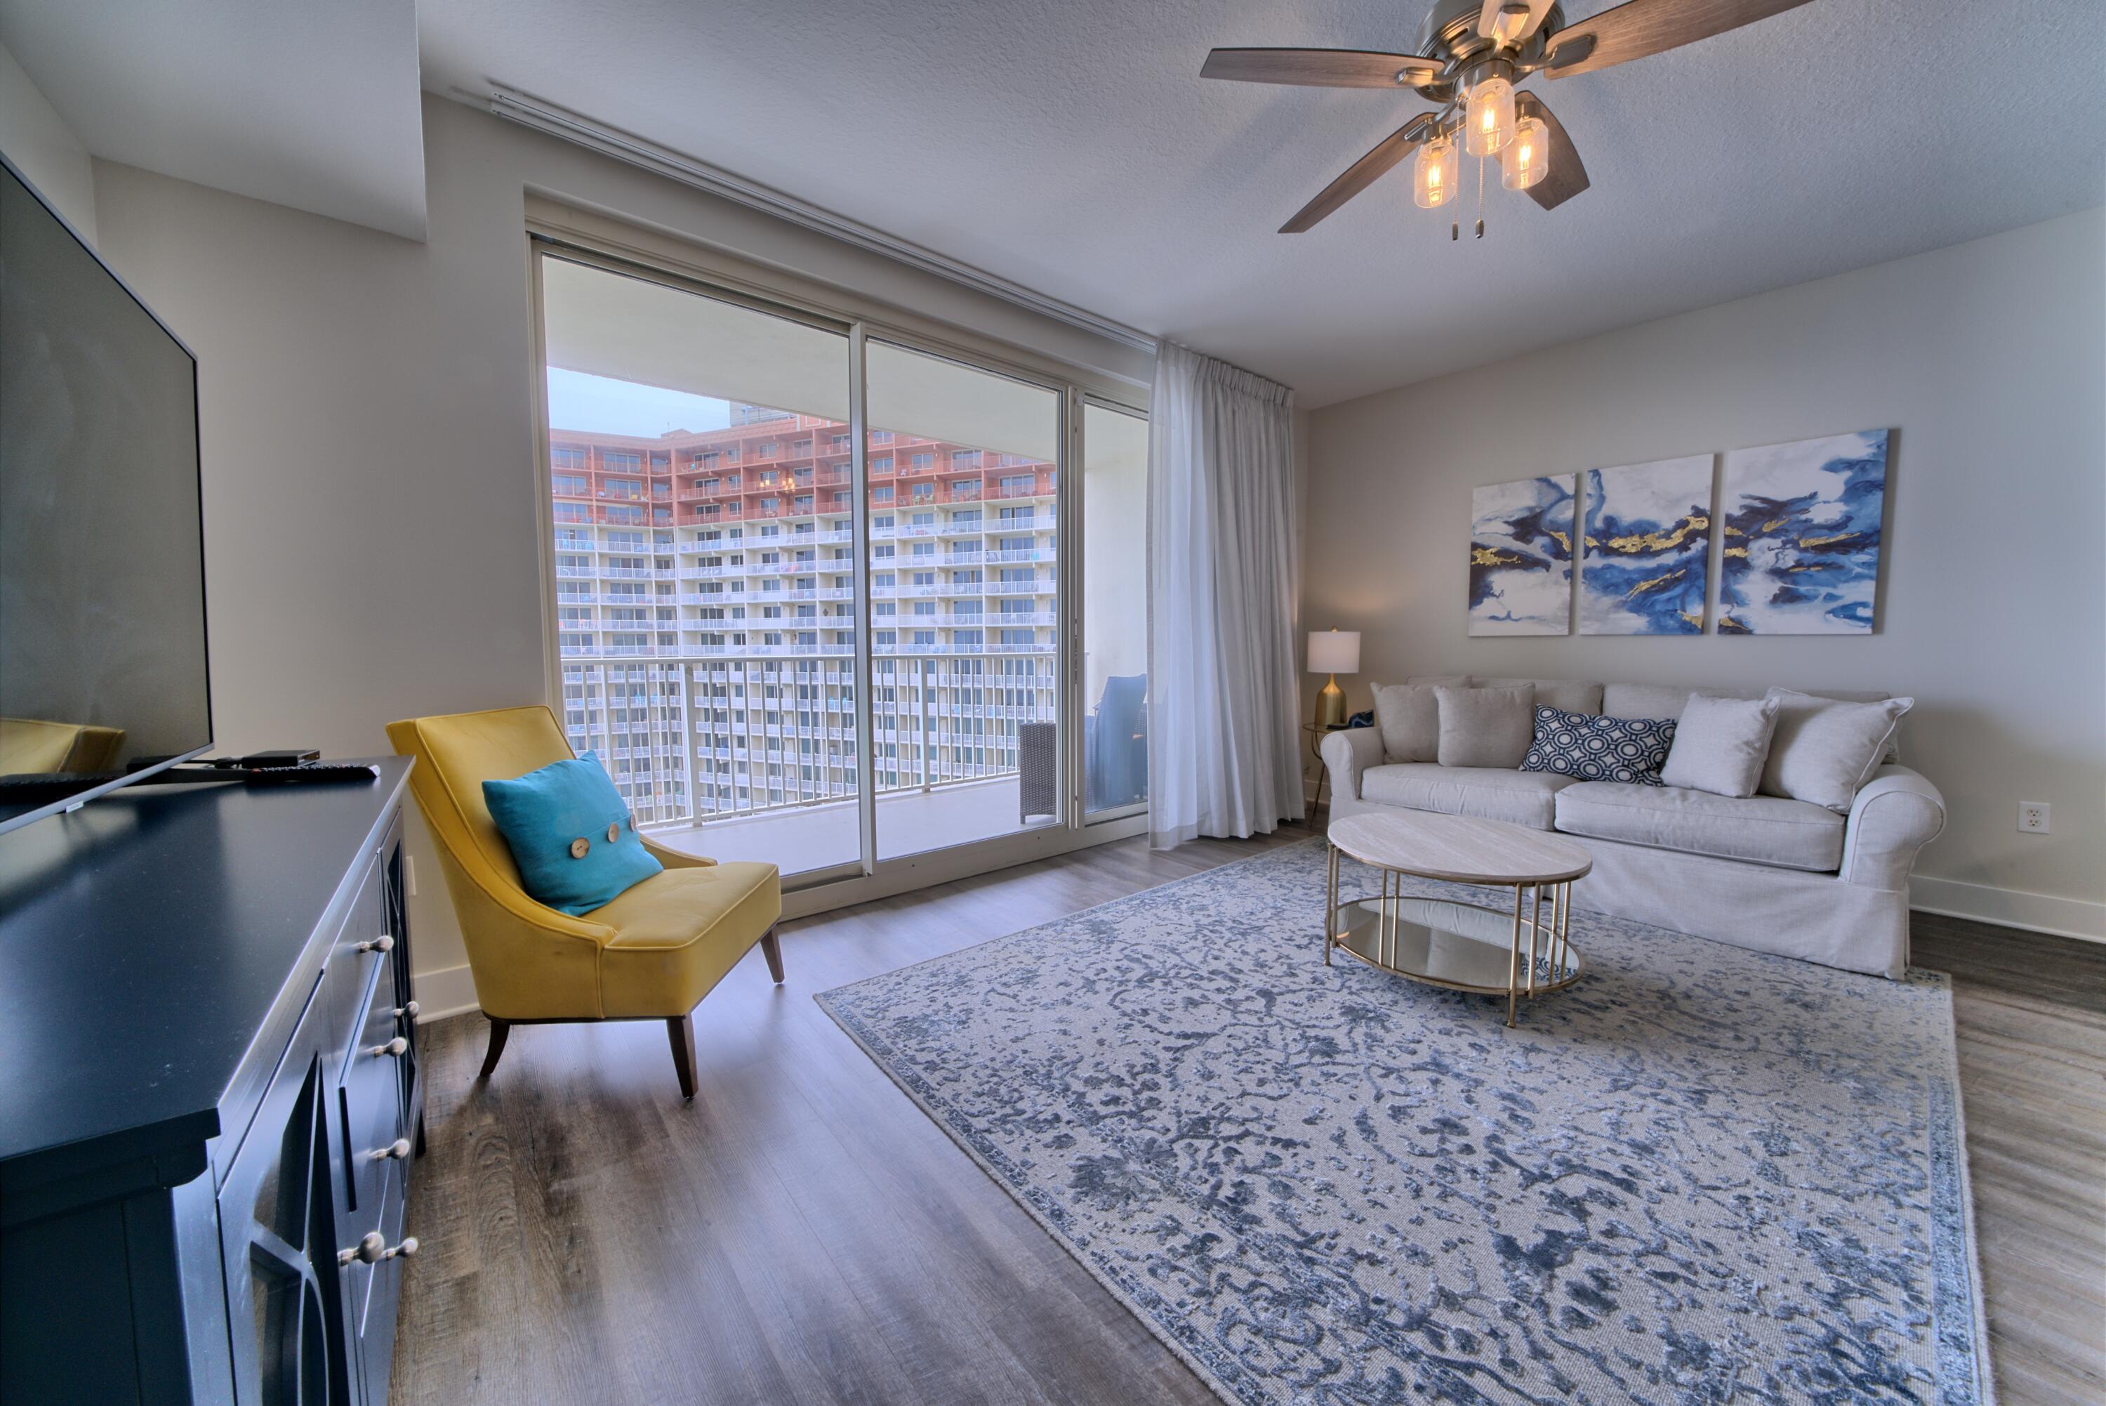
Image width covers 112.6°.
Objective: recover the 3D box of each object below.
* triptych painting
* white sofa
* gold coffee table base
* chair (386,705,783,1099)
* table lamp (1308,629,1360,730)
[{"bbox_3d":[2.996,-0.771,3.575,0.035,0.857,1.585,-4,6,-39],"label":"triptych painting"},{"bbox_3d":[2.572,0.390,3.431,0.931,0.920,2.192,-4,6,-39],"label":"white sofa"},{"bbox_3d":[1.407,0.722,2.502,0.775,0.408,0.775,-4,6,-39],"label":"gold coffee table base"},{"bbox_3d":[-1.325,0.509,2.093,0.817,0.978,0.678,-1,5,1],"label":"chair"},{"bbox_3d":[1.792,-0.156,4.486,0.335,0.652,0.335,-4,6,-39],"label":"table lamp"}]

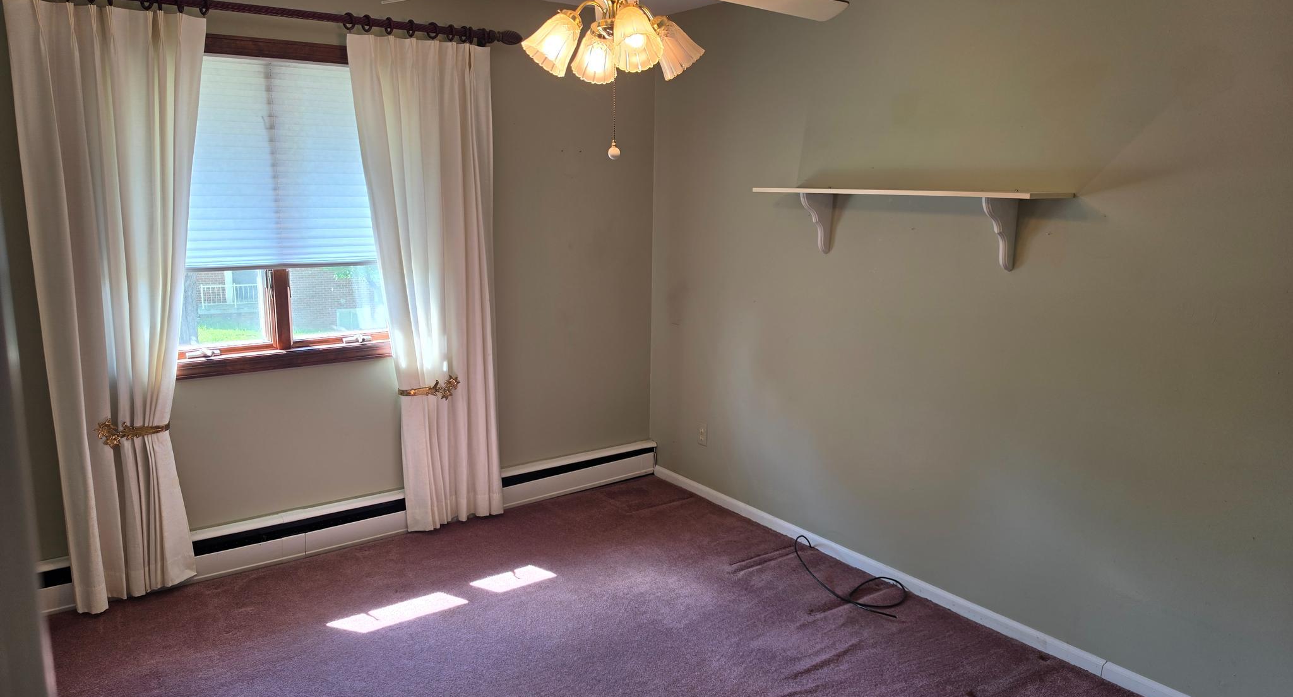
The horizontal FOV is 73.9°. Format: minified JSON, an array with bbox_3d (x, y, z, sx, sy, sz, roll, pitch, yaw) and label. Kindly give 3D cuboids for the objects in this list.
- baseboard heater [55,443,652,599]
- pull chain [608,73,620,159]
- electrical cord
[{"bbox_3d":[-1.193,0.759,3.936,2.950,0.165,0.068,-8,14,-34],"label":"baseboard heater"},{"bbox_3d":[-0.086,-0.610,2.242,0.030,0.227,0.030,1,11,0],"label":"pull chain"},{"bbox_3d":[0.814,0.941,3.604,0.273,0.056,0.707,-8,14,-37],"label":"electrical cord"}]

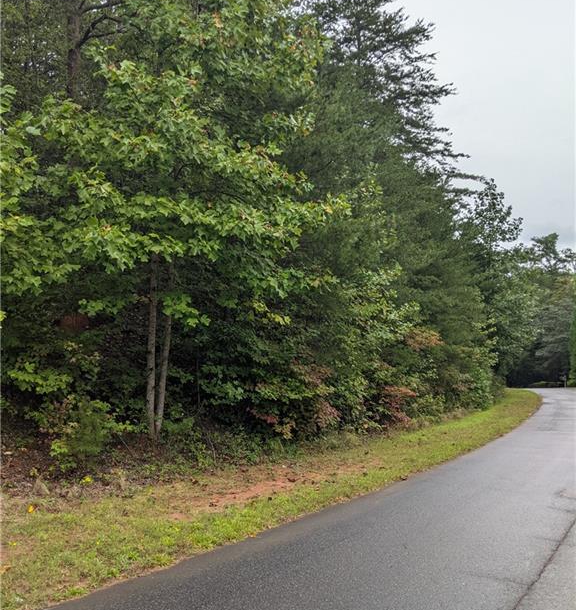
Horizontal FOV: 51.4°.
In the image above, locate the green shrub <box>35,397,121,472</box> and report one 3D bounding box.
[{"bbox_3d":[-3.672,2.231,10.400,1.400,1.280,1.200,3,-8,-19],"label":"green shrub"}]

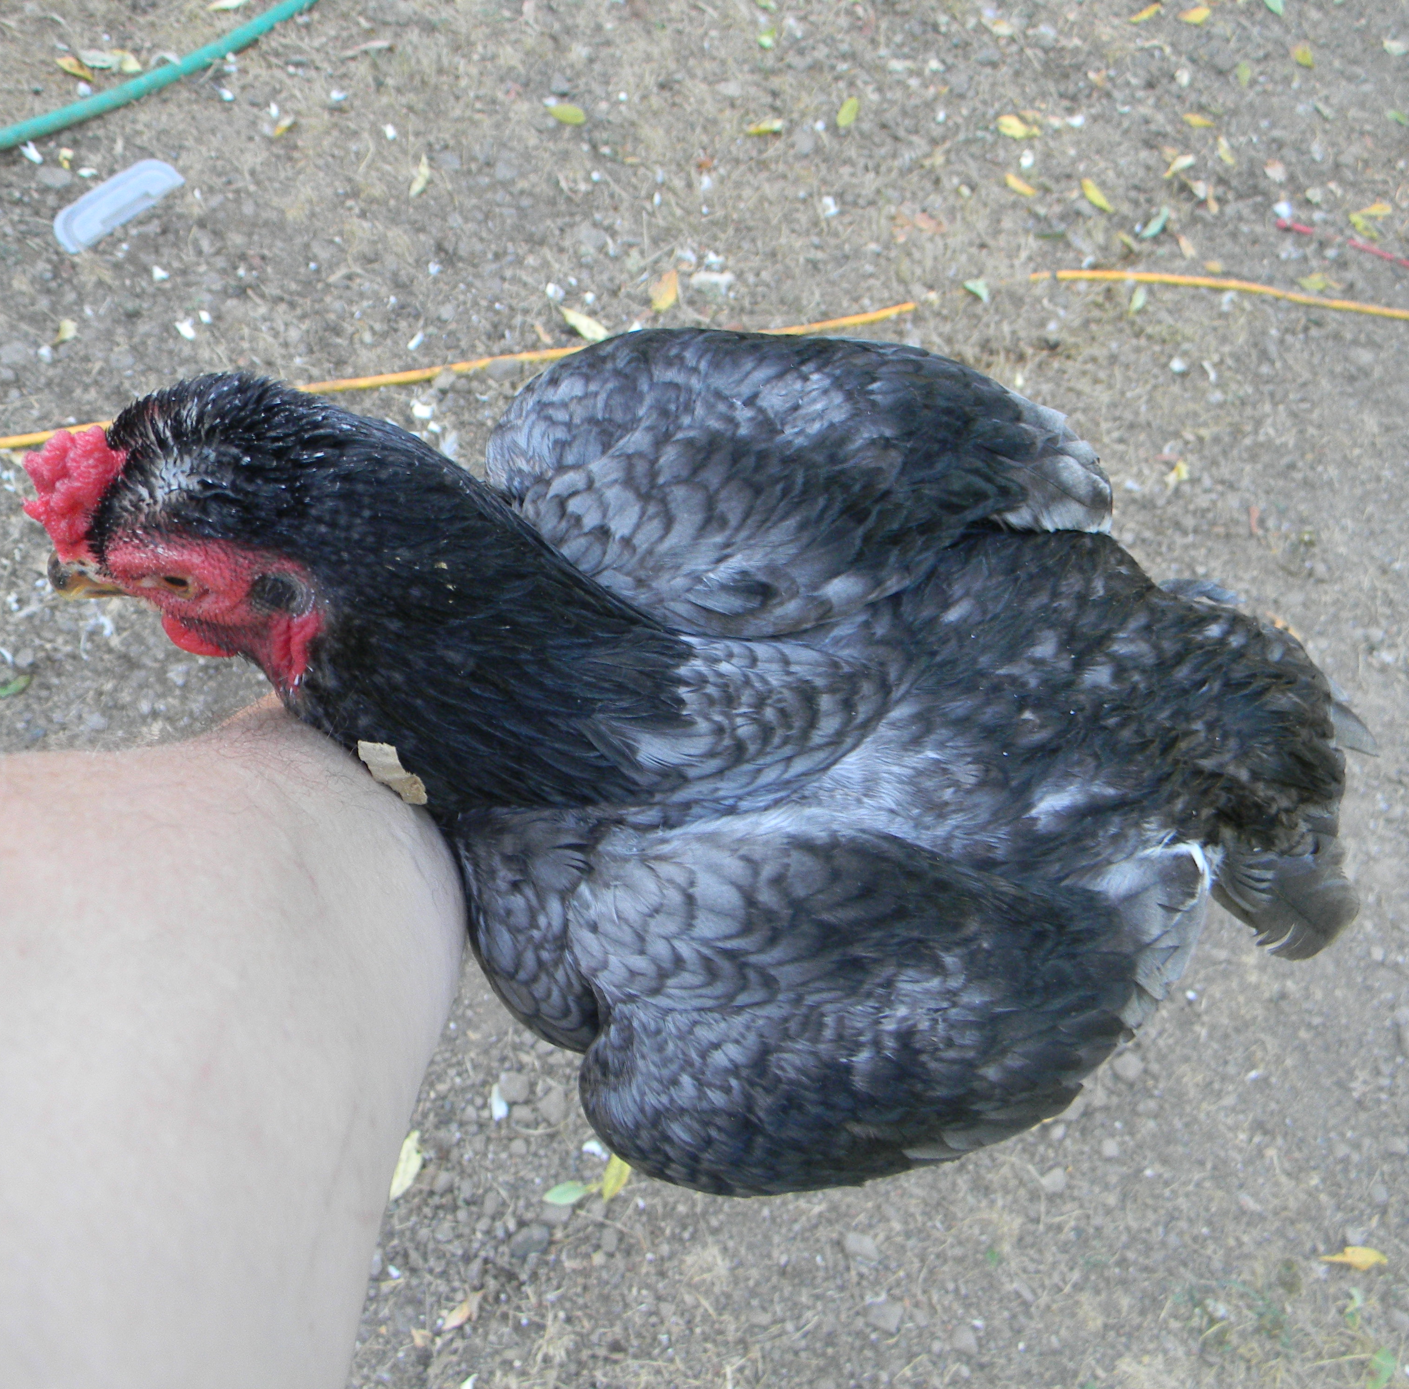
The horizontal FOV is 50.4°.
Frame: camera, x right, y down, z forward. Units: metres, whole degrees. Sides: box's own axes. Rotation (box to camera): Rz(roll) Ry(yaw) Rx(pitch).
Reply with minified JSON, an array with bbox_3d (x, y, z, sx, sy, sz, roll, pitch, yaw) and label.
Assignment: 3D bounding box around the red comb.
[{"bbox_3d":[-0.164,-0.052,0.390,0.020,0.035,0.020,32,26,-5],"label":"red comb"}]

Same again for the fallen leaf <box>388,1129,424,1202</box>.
[{"bbox_3d":[-0.264,0.415,1.321,0.022,0.010,0.062,21,67,-3],"label":"fallen leaf"}]

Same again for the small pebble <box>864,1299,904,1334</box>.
[{"bbox_3d":[0.162,0.561,1.350,0.035,0.018,0.028,31,67,1],"label":"small pebble"}]

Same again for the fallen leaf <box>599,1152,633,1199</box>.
[{"bbox_3d":[-0.074,0.404,1.271,0.019,0.008,0.053,18,65,3],"label":"fallen leaf"}]

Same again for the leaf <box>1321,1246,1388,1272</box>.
[{"bbox_3d":[0.631,0.549,1.456,0.070,0.010,0.021,6,68,-9],"label":"leaf"}]

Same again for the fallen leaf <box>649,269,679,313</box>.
[{"bbox_3d":[-0.046,-0.458,1.700,0.026,0.010,0.064,23,67,-3],"label":"fallen leaf"}]

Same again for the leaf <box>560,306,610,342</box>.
[{"bbox_3d":[-0.132,-0.411,1.664,0.067,0.010,0.022,37,67,3],"label":"leaf"}]

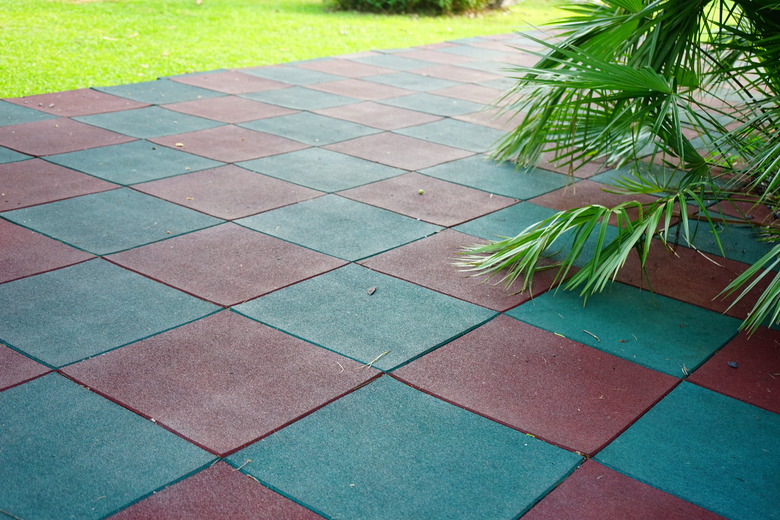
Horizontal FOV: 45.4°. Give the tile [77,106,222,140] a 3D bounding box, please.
[{"bbox_3d":[-1.071,-0.611,4.187,0.500,0.030,0.500,18,24,33],"label":"tile"}]

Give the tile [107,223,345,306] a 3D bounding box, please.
[{"bbox_3d":[-0.459,0.011,2.655,0.500,0.030,0.500,18,24,32],"label":"tile"}]

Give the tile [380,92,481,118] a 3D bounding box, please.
[{"bbox_3d":[0.237,-0.842,5.140,0.500,0.030,0.500,18,24,32],"label":"tile"}]

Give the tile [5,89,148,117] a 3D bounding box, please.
[{"bbox_3d":[-1.480,-0.749,4.488,0.500,0.030,0.500,18,24,32],"label":"tile"}]

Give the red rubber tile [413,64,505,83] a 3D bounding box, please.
[{"bbox_3d":[0.430,-1.222,6.216,0.500,0.030,0.500,18,24,32],"label":"red rubber tile"}]

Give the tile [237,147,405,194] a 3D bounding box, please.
[{"bbox_3d":[-0.266,-0.353,3.692,0.500,0.030,0.500,18,24,32],"label":"tile"}]

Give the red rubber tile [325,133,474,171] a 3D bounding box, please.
[{"bbox_3d":[0.035,-0.469,4.077,0.500,0.030,0.500,18,24,32],"label":"red rubber tile"}]

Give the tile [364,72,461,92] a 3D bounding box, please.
[{"bbox_3d":[0.137,-1.085,5.730,0.500,0.030,0.500,18,24,33],"label":"tile"}]

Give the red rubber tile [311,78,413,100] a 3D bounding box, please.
[{"bbox_3d":[-0.169,-0.978,5.415,0.500,0.030,0.500,18,24,32],"label":"red rubber tile"}]

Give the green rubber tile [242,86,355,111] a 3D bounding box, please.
[{"bbox_3d":[-0.478,-0.857,5.013,0.500,0.030,0.500,18,24,32],"label":"green rubber tile"}]

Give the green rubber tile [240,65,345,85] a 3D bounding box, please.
[{"bbox_3d":[-0.573,-1.099,5.619,0.500,0.030,0.500,18,24,33],"label":"green rubber tile"}]

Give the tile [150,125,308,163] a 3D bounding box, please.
[{"bbox_3d":[-0.664,-0.479,3.912,0.500,0.030,0.500,18,24,33],"label":"tile"}]

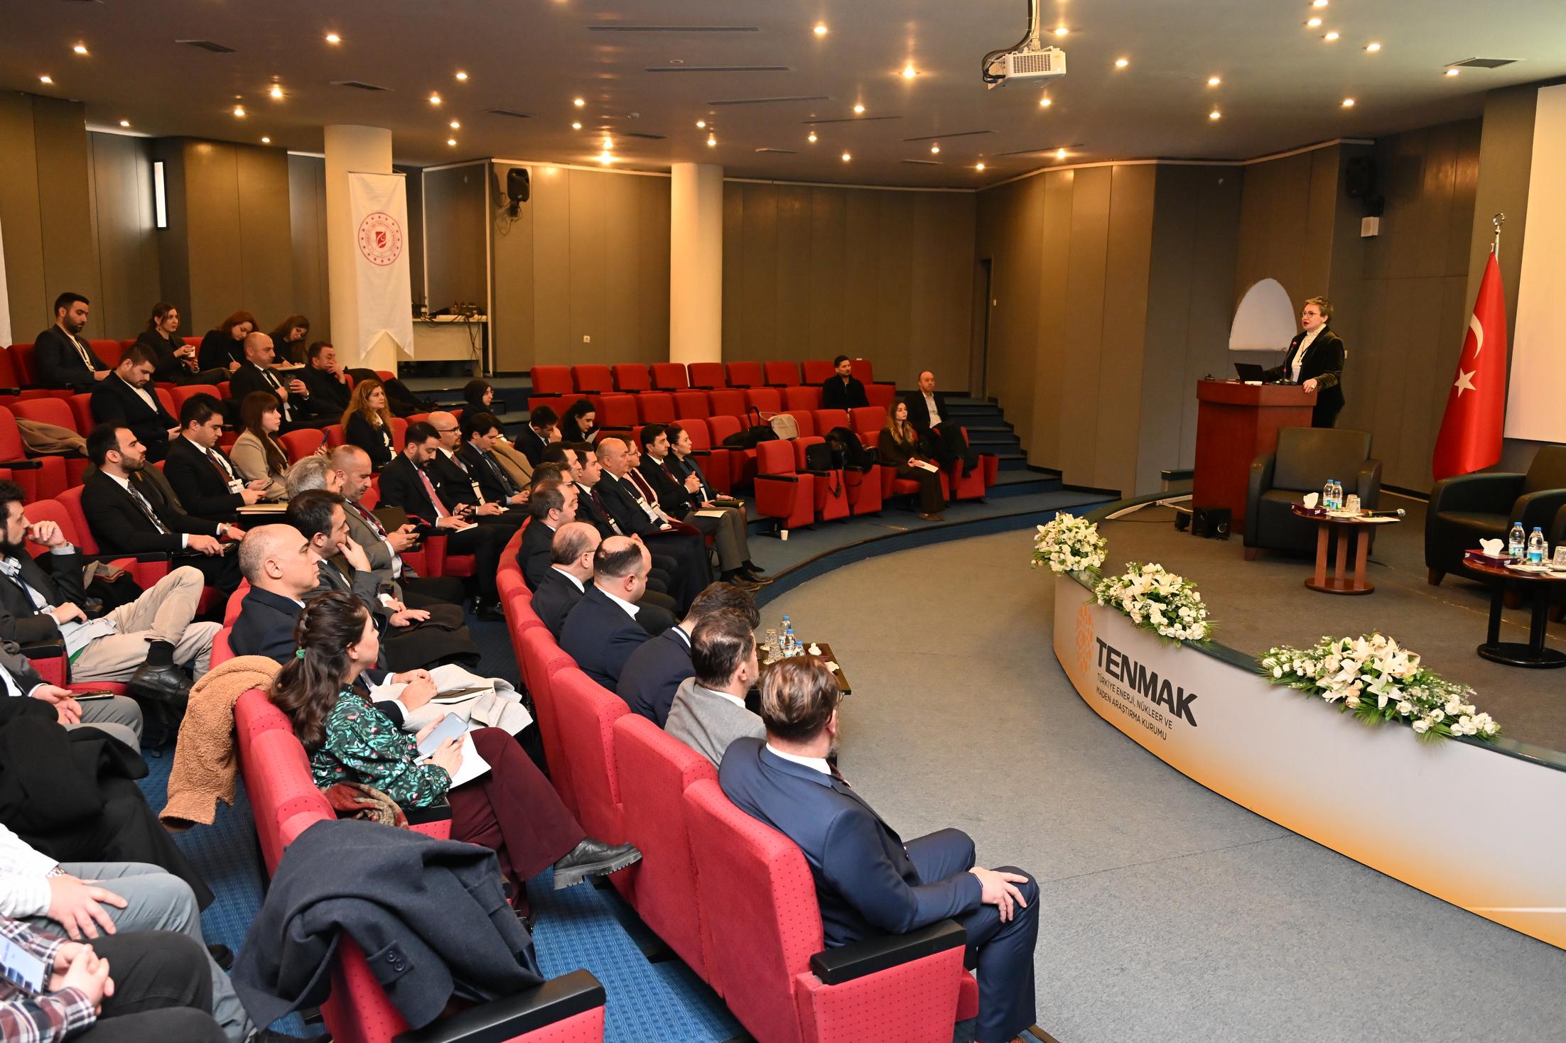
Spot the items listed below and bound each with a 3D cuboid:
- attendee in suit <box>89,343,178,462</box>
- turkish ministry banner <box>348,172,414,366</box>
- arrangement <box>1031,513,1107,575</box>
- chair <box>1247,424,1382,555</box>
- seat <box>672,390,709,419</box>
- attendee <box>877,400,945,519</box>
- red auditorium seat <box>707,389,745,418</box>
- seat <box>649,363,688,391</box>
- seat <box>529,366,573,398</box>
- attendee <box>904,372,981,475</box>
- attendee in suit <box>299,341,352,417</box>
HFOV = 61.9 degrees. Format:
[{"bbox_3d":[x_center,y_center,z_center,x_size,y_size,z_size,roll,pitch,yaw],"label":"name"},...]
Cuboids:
[{"bbox_3d":[-4.351,-0.579,8.929,0.850,1.270,0.560,2,9,8],"label":"attendee in suit"},{"bbox_3d":[-3.837,-2.424,12.457,0.050,1.750,0.713,7,11,35],"label":"turkish ministry banner"},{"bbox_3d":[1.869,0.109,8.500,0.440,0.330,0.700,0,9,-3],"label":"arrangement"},{"bbox_3d":[3.644,-0.166,8.855,0.762,0.851,0.772,6,10,30],"label":"chair"},{"bbox_3d":[-0.864,-0.962,14.481,0.570,0.910,0.560,8,12,39],"label":"seat"},{"bbox_3d":[1.358,-0.644,13.600,0.780,1.230,0.520,7,11,34],"label":"attendee"},{"bbox_3d":[-0.468,-1.012,14.349,0.600,0.860,0.580,8,11,39],"label":"red auditorium seat"},{"bbox_3d":[-1.144,-1.386,15.278,0.554,0.871,0.604,8,11,40],"label":"seat"},{"bbox_3d":[-2.459,-1.272,14.587,0.570,0.910,0.560,7,11,35],"label":"seat"},{"bbox_3d":[1.859,-1.149,15.960,0.560,1.300,0.850,-5,10,-32],"label":"attendee"},{"bbox_3d":[-3.268,-0.796,10.032,0.900,1.153,0.580,3,9,13],"label":"attendee in suit"}]

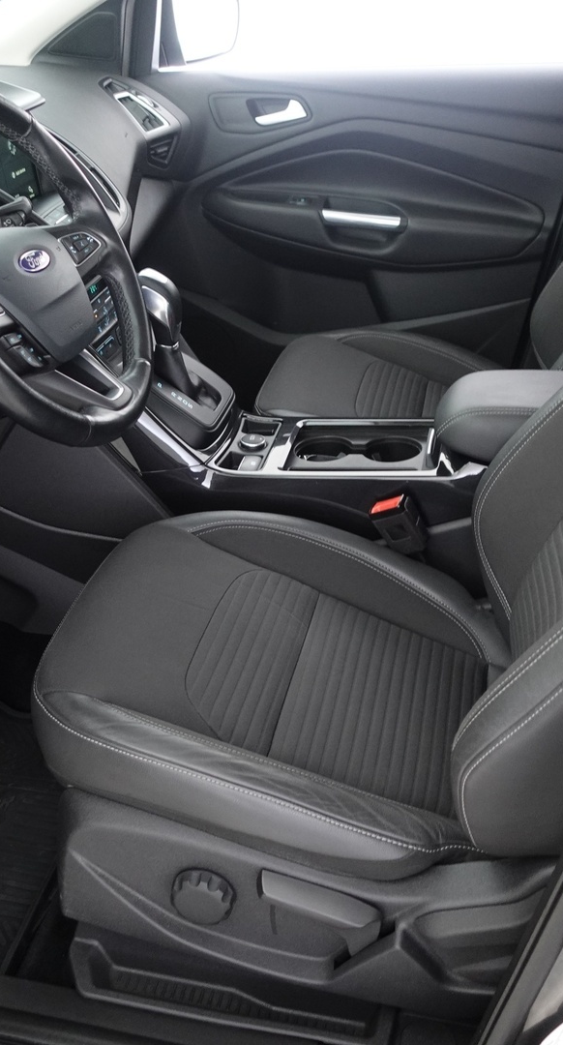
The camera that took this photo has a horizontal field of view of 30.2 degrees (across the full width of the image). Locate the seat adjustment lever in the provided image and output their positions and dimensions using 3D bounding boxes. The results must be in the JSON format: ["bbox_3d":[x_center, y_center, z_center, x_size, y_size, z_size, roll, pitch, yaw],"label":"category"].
[{"bbox_3d":[0.034,0.338,0.907,0.107,0.050,0.032,13,27,7],"label":"seat adjustment lever"}]

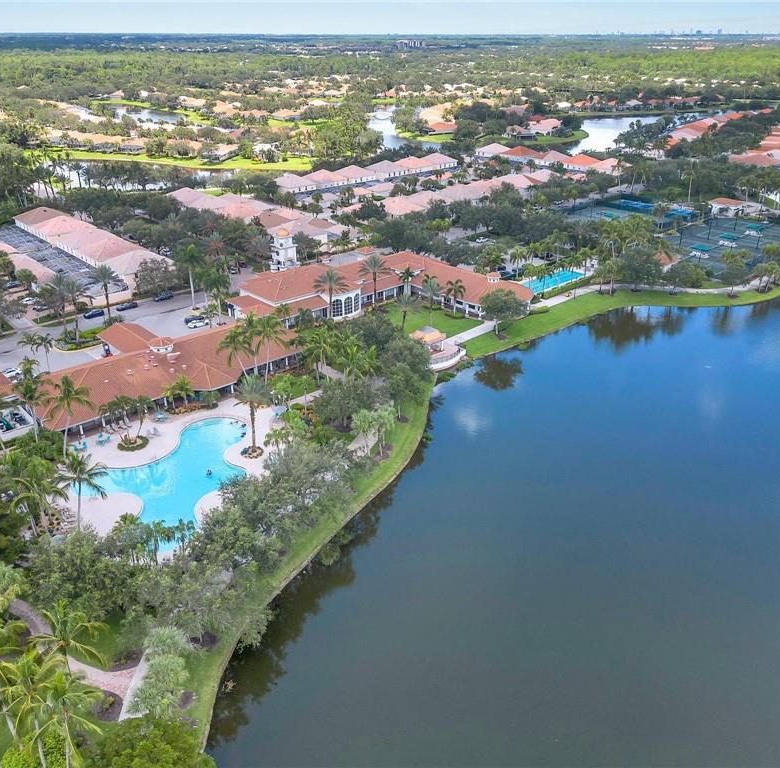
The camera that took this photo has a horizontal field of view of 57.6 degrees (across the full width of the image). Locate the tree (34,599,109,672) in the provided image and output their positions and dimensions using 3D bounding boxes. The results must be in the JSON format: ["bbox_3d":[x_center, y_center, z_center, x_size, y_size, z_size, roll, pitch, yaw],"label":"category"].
[{"bbox_3d":[-28.480,25.910,63.690,7.200,13.000,7.200,0,26,0],"label":"tree"}]

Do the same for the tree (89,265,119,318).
[{"bbox_3d":[-67.170,-21.500,169.310,7.780,13.100,7.780,-10,28,-20],"label":"tree"}]

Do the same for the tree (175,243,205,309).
[{"bbox_3d":[-48.870,-26.330,175.430,7.310,16.300,7.310,-7,27,-14],"label":"tree"}]

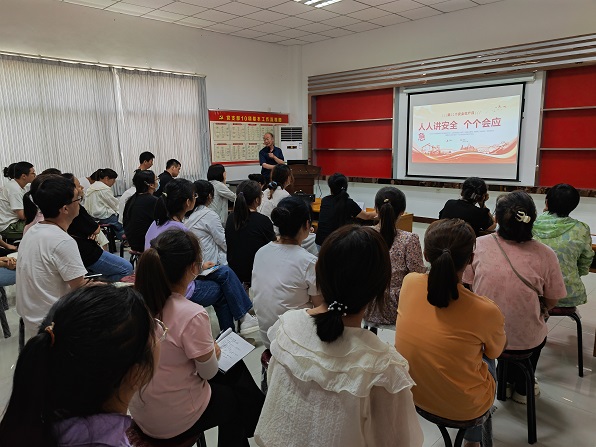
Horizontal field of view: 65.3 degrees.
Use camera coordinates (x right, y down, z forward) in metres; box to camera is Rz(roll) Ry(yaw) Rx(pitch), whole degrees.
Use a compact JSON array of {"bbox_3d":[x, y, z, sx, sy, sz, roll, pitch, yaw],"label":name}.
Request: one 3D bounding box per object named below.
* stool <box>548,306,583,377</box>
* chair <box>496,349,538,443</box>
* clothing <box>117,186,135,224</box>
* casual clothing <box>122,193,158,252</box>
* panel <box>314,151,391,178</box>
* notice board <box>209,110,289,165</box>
[{"bbox_3d":[1.587,0.707,2.936,0.370,0.450,0.370,9,13,44],"label":"stool"},{"bbox_3d":[1.026,0.803,2.402,0.370,0.450,0.370,9,13,44],"label":"chair"},{"bbox_3d":[-1.956,-0.119,5.237,0.420,0.540,0.320,9,13,44],"label":"clothing"},{"bbox_3d":[-1.547,-0.012,4.588,0.360,0.580,0.440,-10,13,-44],"label":"casual clothing"},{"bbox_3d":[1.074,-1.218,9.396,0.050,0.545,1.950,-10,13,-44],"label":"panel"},{"bbox_3d":[-0.924,-1.748,9.620,0.040,1.070,2.110,9,13,44],"label":"notice board"}]

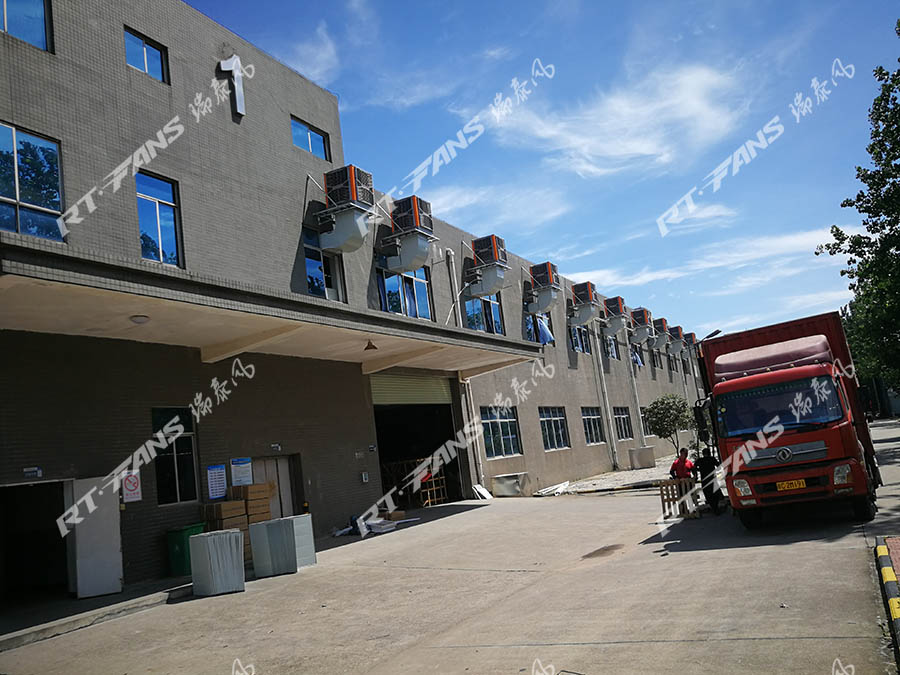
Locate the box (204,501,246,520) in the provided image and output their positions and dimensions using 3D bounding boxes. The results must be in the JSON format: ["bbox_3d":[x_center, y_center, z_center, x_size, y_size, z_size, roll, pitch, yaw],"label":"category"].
[{"bbox_3d":[-4.959,3.833,15.510,0.524,0.322,0.670,-13,-11,28],"label":"box"}]

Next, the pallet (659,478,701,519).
[{"bbox_3d":[5.537,3.915,17.059,0.920,0.877,0.160,-10,-10,18],"label":"pallet"}]

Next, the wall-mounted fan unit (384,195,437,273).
[{"bbox_3d":[-1.348,-3.385,23.931,1.330,2.384,1.100,-12,-11,28],"label":"wall-mounted fan unit"}]

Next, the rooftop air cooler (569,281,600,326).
[{"bbox_3d":[7.502,-1.849,39.142,1.310,2.190,1.120,-12,-11,28],"label":"rooftop air cooler"}]

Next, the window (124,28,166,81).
[{"bbox_3d":[-7.574,-6.990,17.511,0.150,1.039,1.239,-13,-11,28],"label":"window"}]

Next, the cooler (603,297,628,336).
[{"bbox_3d":[11.077,-1.381,46.799,1.260,2.283,1.065,-13,-11,28],"label":"cooler"}]

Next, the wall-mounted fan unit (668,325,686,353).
[{"bbox_3d":[19.373,0.246,60.321,1.310,2.190,1.120,-12,-11,28],"label":"wall-mounted fan unit"}]

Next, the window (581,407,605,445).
[{"bbox_3d":[8.391,5.170,41.151,0.150,2.124,3.484,-13,-11,28],"label":"window"}]

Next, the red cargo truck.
[{"bbox_3d":[7.683,1.806,15.704,2.511,3.665,9.000,-12,-11,28],"label":"red cargo truck"}]

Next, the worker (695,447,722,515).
[{"bbox_3d":[6.320,3.476,17.055,0.550,1.591,0.360,-10,-10,18],"label":"worker"}]

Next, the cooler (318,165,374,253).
[{"bbox_3d":[-3.023,-3.672,20.930,1.330,2.362,1.100,-12,-11,28],"label":"cooler"}]

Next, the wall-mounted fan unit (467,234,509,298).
[{"bbox_3d":[1.779,-3.078,30.808,1.260,2.397,1.065,-13,-11,28],"label":"wall-mounted fan unit"}]

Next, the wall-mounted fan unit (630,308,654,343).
[{"bbox_3d":[14.308,-0.807,52.362,1.260,2.301,1.065,-13,-11,28],"label":"wall-mounted fan unit"}]

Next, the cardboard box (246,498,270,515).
[{"bbox_3d":[-4.240,3.617,14.963,0.460,0.300,0.610,-12,-11,28],"label":"cardboard box"}]

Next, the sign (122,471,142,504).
[{"bbox_3d":[-6.245,2.924,13.830,0.020,0.611,0.368,-12,-11,28],"label":"sign"}]

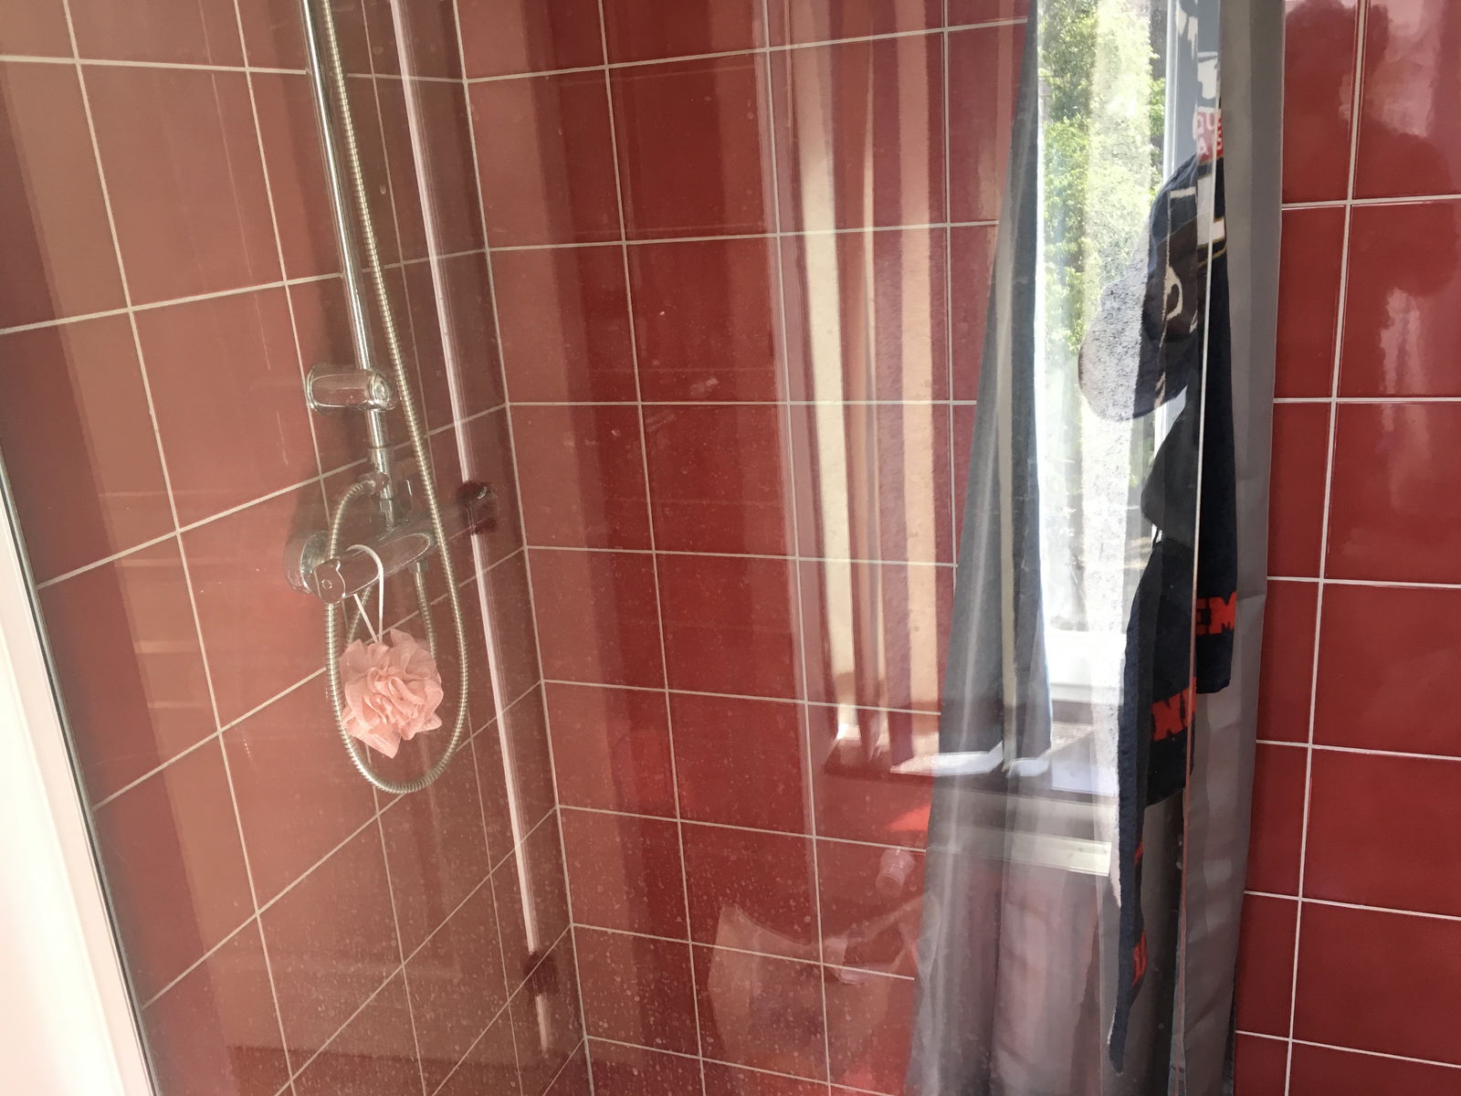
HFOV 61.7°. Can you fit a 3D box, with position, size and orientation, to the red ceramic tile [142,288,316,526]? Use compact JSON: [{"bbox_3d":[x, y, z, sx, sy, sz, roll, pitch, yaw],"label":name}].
[{"bbox_3d":[-0.477,-0.140,1.167,0.009,0.197,0.196,2,18,21],"label":"red ceramic tile"}]

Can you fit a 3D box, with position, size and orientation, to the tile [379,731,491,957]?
[{"bbox_3d":[-0.367,0.374,1.528,0.010,0.198,0.198,2,18,21],"label":"tile"}]

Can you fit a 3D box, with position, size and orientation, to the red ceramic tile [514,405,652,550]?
[{"bbox_3d":[-0.197,-0.093,1.625,0.192,0.197,0.009,2,18,20],"label":"red ceramic tile"}]

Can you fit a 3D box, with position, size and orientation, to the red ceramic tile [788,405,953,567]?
[{"bbox_3d":[0.175,-0.079,1.496,0.198,0.198,0.010,2,18,21],"label":"red ceramic tile"}]

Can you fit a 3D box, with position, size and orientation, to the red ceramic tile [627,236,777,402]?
[{"bbox_3d":[-0.028,-0.278,1.508,0.198,0.198,0.010,2,18,21],"label":"red ceramic tile"}]

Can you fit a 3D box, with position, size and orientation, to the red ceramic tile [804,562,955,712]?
[{"bbox_3d":[0.189,0.112,1.555,0.198,0.198,0.010,2,18,21],"label":"red ceramic tile"}]

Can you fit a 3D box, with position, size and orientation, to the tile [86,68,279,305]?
[{"bbox_3d":[-0.491,-0.331,1.108,0.009,0.197,0.196,2,18,21],"label":"tile"}]

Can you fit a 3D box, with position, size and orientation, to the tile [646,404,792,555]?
[{"bbox_3d":[-0.013,-0.087,1.567,0.198,0.198,0.010,2,18,21],"label":"tile"}]

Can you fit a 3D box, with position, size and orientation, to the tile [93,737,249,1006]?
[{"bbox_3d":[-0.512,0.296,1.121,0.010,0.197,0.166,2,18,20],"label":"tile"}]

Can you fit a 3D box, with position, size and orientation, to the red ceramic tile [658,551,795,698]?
[{"bbox_3d":[0.002,0.105,1.616,0.196,0.197,0.009,2,18,20],"label":"red ceramic tile"}]

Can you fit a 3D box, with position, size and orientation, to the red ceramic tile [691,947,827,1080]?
[{"bbox_3d":[0.045,0.677,1.794,0.197,0.197,0.010,2,18,20],"label":"red ceramic tile"}]

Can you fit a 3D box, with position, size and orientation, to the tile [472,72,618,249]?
[{"bbox_3d":[-0.226,-0.475,1.512,0.192,0.197,0.010,2,18,20],"label":"tile"}]

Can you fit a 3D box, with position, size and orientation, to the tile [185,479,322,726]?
[{"bbox_3d":[-0.465,0.050,1.232,0.010,0.198,0.198,2,18,21],"label":"tile"}]

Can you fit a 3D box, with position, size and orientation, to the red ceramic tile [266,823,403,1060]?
[{"bbox_3d":[-0.434,0.432,1.343,0.009,0.197,0.196,2,18,21],"label":"red ceramic tile"}]

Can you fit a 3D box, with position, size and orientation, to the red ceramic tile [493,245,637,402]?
[{"bbox_3d":[-0.211,-0.283,1.567,0.192,0.197,0.009,2,18,20],"label":"red ceramic tile"}]

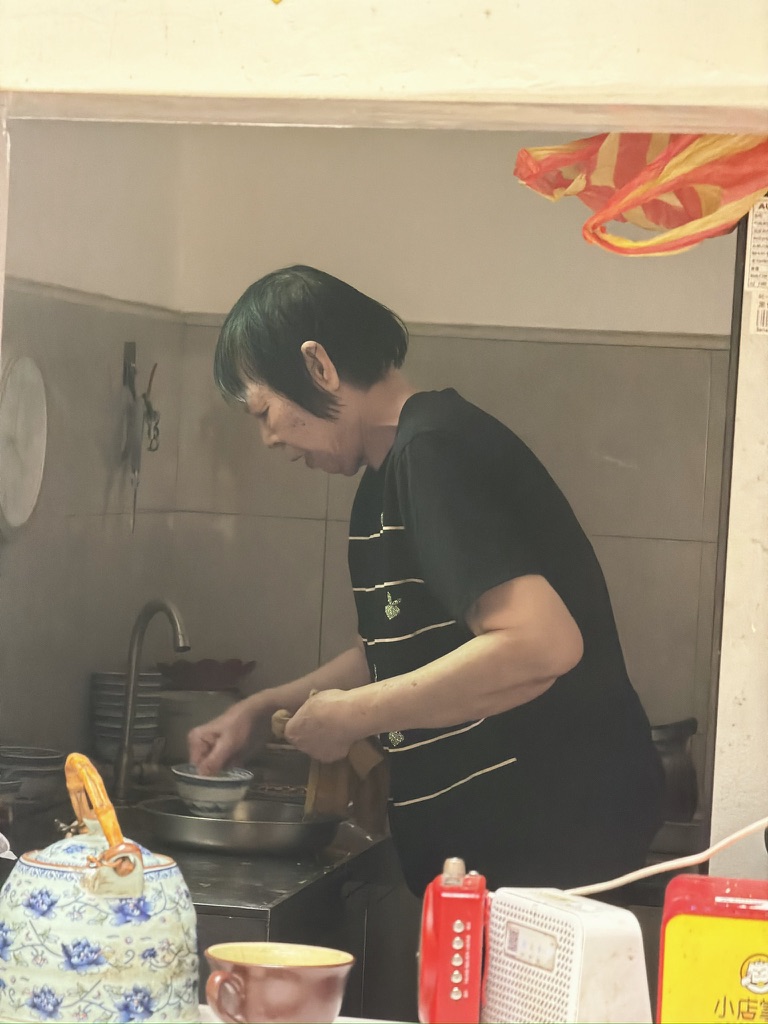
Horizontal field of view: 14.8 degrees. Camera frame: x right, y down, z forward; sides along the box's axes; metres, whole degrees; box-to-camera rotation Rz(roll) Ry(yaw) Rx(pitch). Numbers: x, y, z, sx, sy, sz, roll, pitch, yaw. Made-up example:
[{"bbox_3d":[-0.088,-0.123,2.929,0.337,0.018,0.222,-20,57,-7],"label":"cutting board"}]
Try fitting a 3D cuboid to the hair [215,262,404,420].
[{"bbox_3d":[-0.094,-0.192,3.430,0.210,0.190,0.180,-40,0,5],"label":"hair"}]

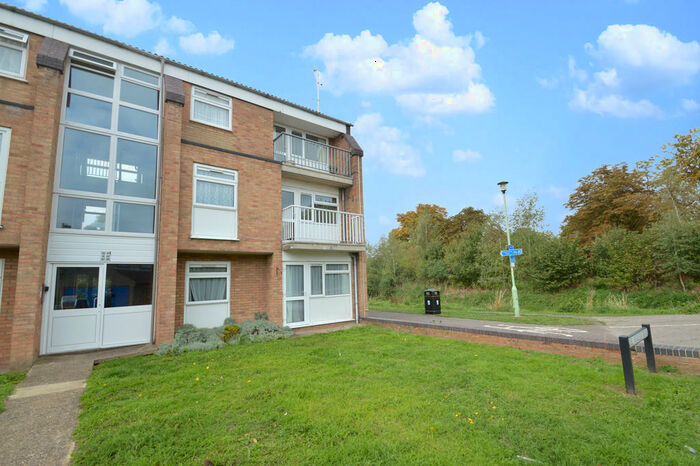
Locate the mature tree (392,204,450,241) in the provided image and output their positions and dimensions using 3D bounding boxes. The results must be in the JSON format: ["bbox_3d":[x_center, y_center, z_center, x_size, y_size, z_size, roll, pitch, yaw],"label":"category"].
[{"bbox_3d":[8.017,1.163,33.410,6.800,9.288,6.800,-2,-7,0],"label":"mature tree"}]

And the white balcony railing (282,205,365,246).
[{"bbox_3d":[-0.786,-0.156,9.784,2.839,1.105,0.600,4,-9,-38],"label":"white balcony railing"}]

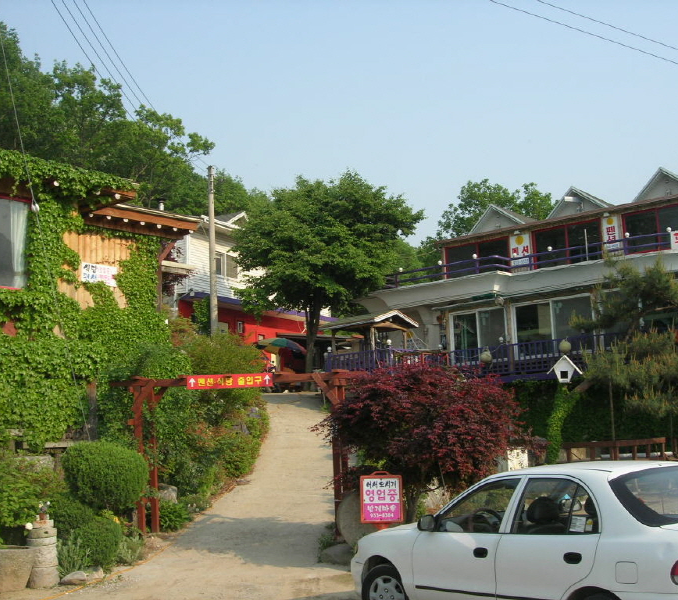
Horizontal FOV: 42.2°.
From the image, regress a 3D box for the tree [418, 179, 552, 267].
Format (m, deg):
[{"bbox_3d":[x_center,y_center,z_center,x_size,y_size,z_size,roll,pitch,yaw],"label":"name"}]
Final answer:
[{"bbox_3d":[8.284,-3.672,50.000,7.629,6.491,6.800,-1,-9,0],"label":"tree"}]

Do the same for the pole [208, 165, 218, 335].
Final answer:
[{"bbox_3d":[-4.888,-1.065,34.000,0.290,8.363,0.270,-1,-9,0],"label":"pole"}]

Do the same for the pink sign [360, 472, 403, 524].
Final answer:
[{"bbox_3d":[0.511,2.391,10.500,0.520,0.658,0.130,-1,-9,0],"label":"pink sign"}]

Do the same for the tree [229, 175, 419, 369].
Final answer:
[{"bbox_3d":[-0.485,-0.906,37.000,8.089,9.100,7.600,-1,-9,0],"label":"tree"}]

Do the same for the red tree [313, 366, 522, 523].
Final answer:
[{"bbox_3d":[1.300,2.217,13.200,3.307,2.555,3.000,-1,-9,0],"label":"red tree"}]

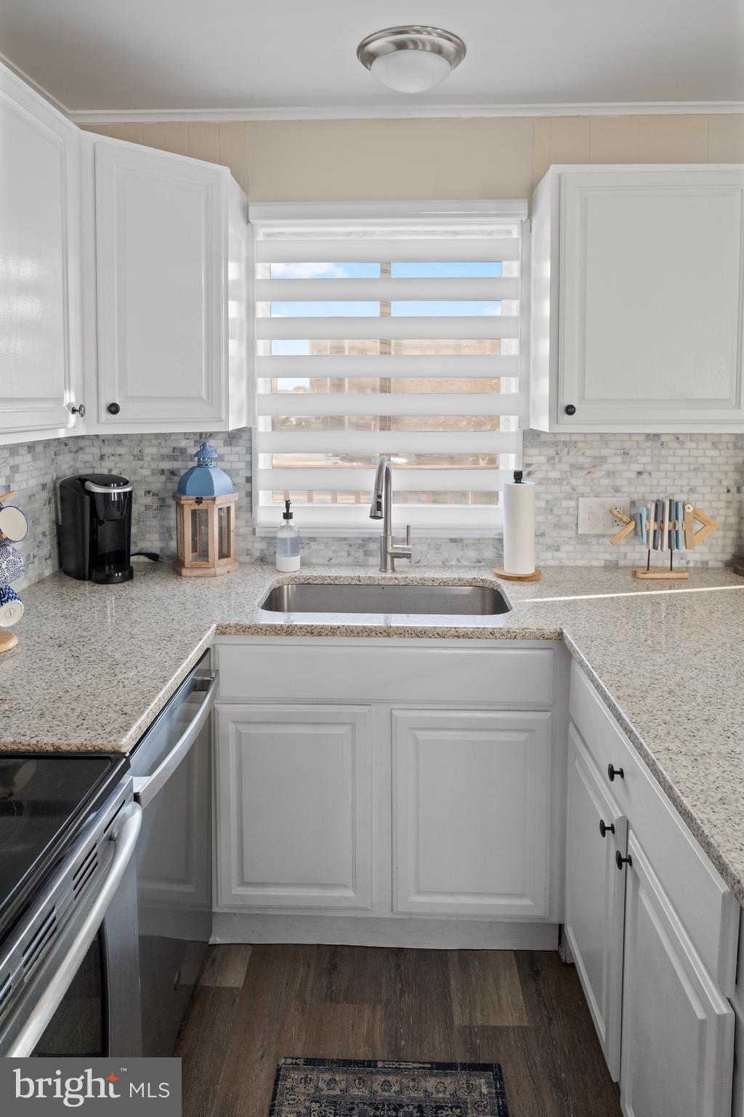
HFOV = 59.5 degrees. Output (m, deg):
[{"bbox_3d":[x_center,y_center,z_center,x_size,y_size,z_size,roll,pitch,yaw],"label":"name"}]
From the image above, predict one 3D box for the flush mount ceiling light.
[{"bbox_3d":[0.113,-1.430,1.885,0.312,0.118,0.312,0,7,0],"label":"flush mount ceiling light"}]

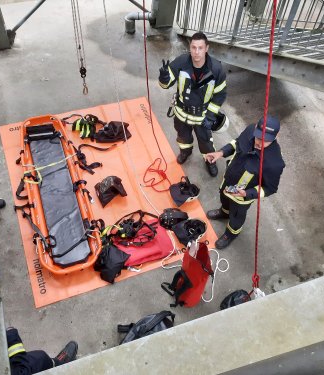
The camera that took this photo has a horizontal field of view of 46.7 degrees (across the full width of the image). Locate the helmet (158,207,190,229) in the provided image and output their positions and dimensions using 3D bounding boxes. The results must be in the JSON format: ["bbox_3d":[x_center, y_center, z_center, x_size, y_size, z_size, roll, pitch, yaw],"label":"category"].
[{"bbox_3d":[0.139,0.352,4.286,0.330,0.200,0.260,-10,58,-12],"label":"helmet"}]

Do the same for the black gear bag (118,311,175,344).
[{"bbox_3d":[-0.098,1.377,3.552,0.520,0.260,0.300,-26,62,-20],"label":"black gear bag"}]

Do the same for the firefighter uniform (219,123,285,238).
[{"bbox_3d":[0.786,0.010,3.751,0.480,1.450,0.580,-28,63,-21],"label":"firefighter uniform"}]

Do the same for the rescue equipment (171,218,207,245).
[{"bbox_3d":[0.308,0.492,4.208,0.380,0.200,0.280,-10,58,-12],"label":"rescue equipment"}]

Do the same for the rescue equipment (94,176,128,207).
[{"bbox_3d":[-0.595,0.029,4.425,0.310,0.220,0.270,-24,62,-19],"label":"rescue equipment"}]

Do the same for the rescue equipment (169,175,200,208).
[{"bbox_3d":[0.274,0.066,4.487,0.370,0.200,0.290,-8,58,-10],"label":"rescue equipment"}]

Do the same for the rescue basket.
[{"bbox_3d":[-1.232,0.008,4.383,0.660,0.210,2.160,-13,59,-13],"label":"rescue basket"}]

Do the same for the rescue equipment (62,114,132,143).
[{"bbox_3d":[-0.856,-0.797,4.996,0.920,0.150,0.330,12,56,3],"label":"rescue equipment"}]

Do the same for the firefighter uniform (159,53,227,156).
[{"bbox_3d":[0.308,-0.810,4.252,0.680,1.450,0.420,8,56,0],"label":"firefighter uniform"}]

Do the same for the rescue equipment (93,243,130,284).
[{"bbox_3d":[-0.534,0.792,3.937,0.340,0.200,0.400,-24,62,-19],"label":"rescue equipment"}]

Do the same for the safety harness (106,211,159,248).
[{"bbox_3d":[-0.298,0.452,4.147,0.500,0.170,0.380,-15,59,-14],"label":"safety harness"}]

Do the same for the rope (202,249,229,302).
[{"bbox_3d":[0.549,0.952,4.022,0.250,0.050,0.580,17,57,7],"label":"rope"}]

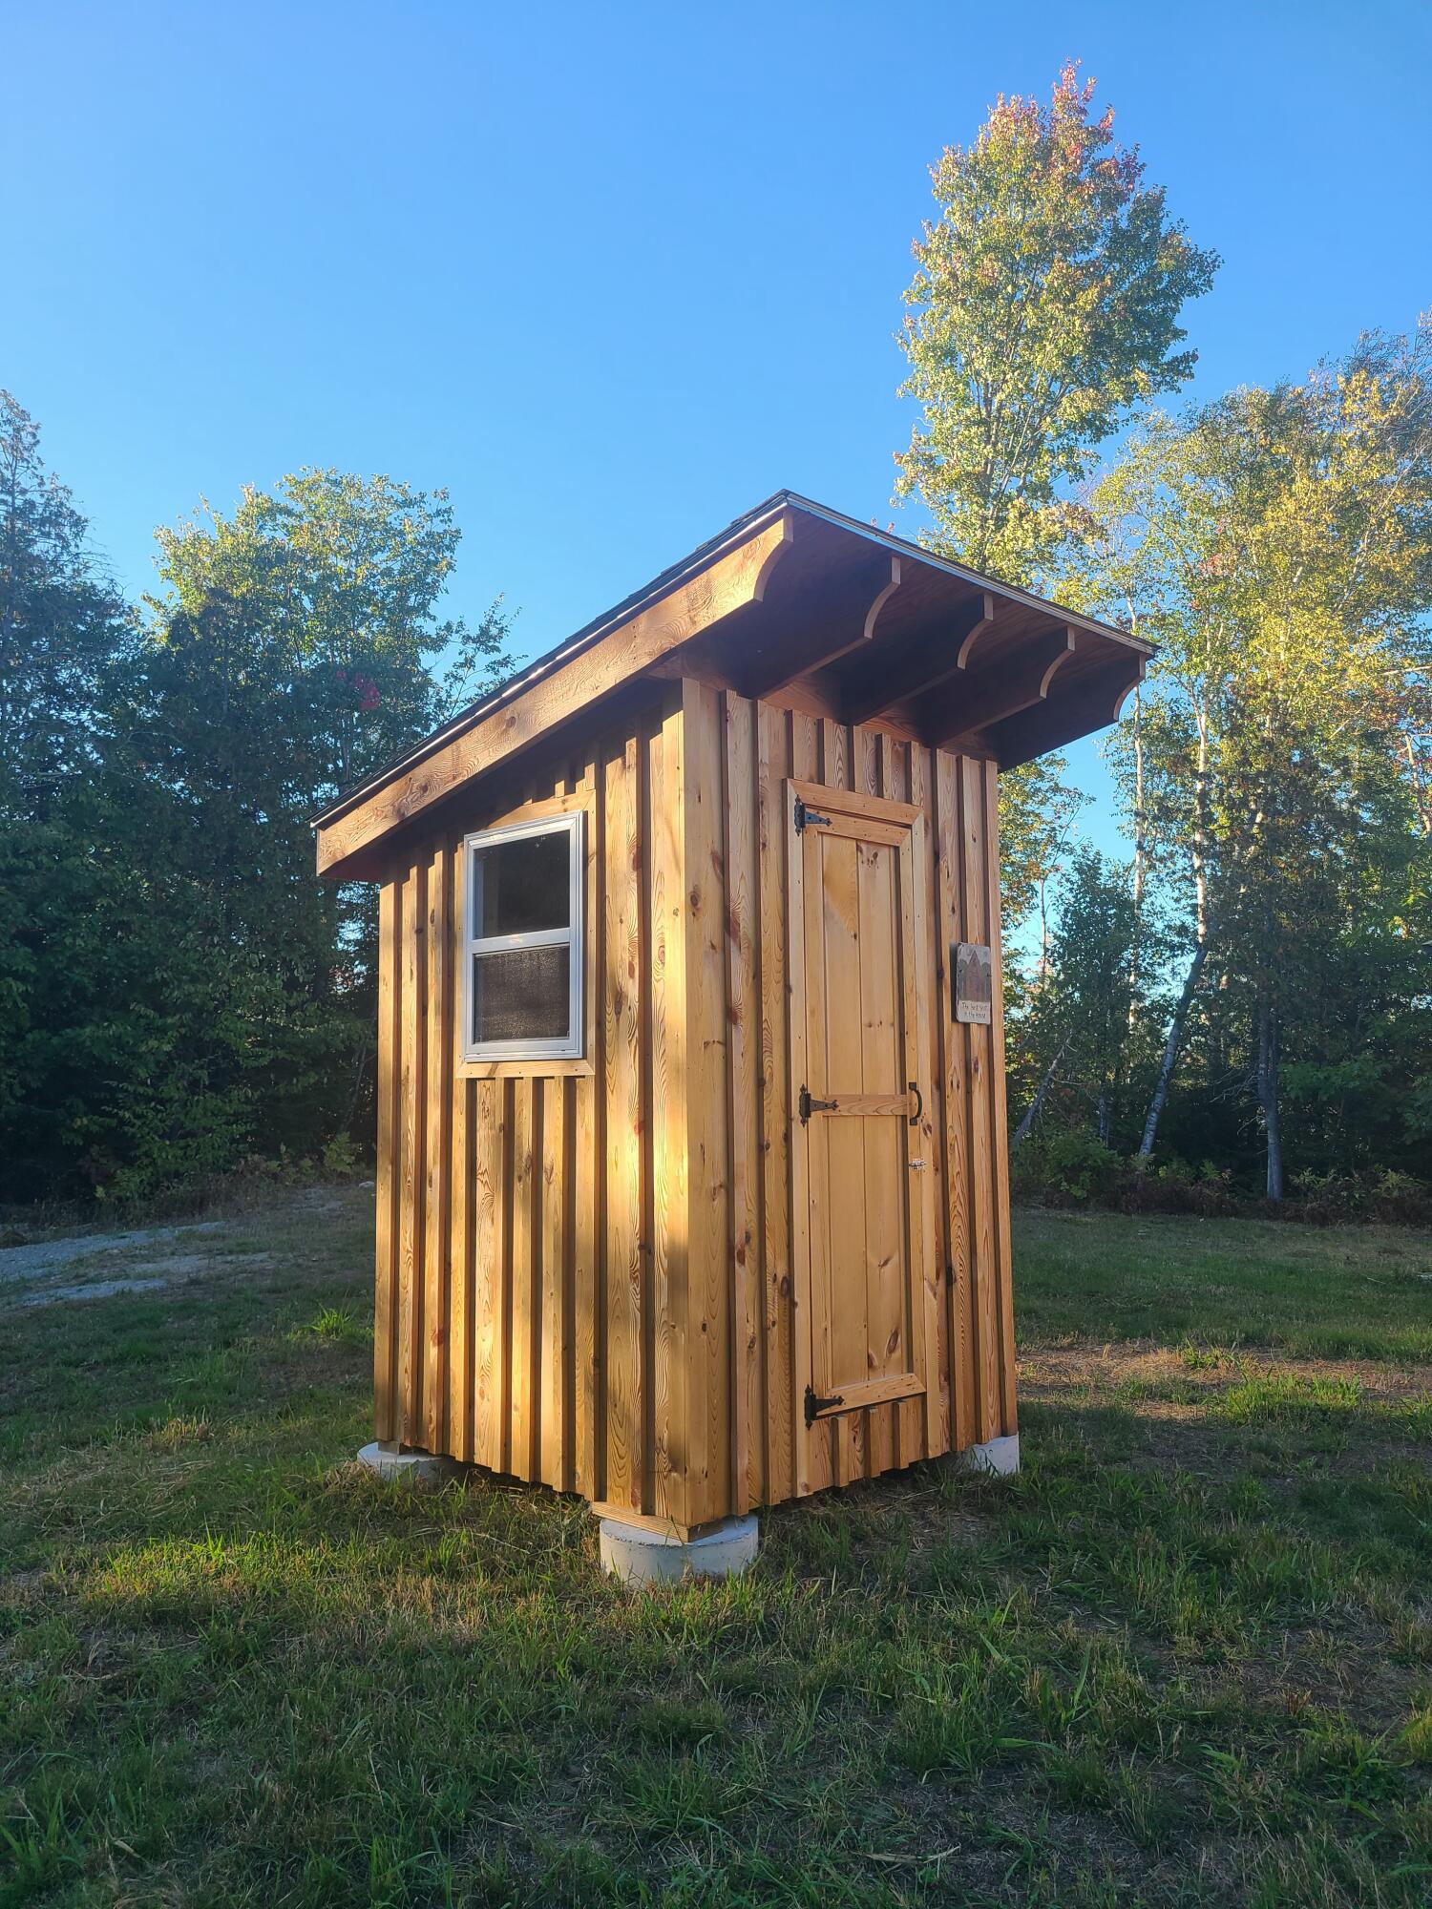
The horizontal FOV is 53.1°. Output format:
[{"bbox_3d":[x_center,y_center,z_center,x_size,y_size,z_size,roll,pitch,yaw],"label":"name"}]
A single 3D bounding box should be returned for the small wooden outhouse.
[{"bbox_3d":[0.023,0.345,5.110,1.900,2.799,2.460,5,-8,-44],"label":"small wooden outhouse"}]

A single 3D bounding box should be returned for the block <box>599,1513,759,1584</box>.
[{"bbox_3d":[-0.106,1.720,4.174,0.459,0.127,0.459,5,-8,-44],"label":"block"}]

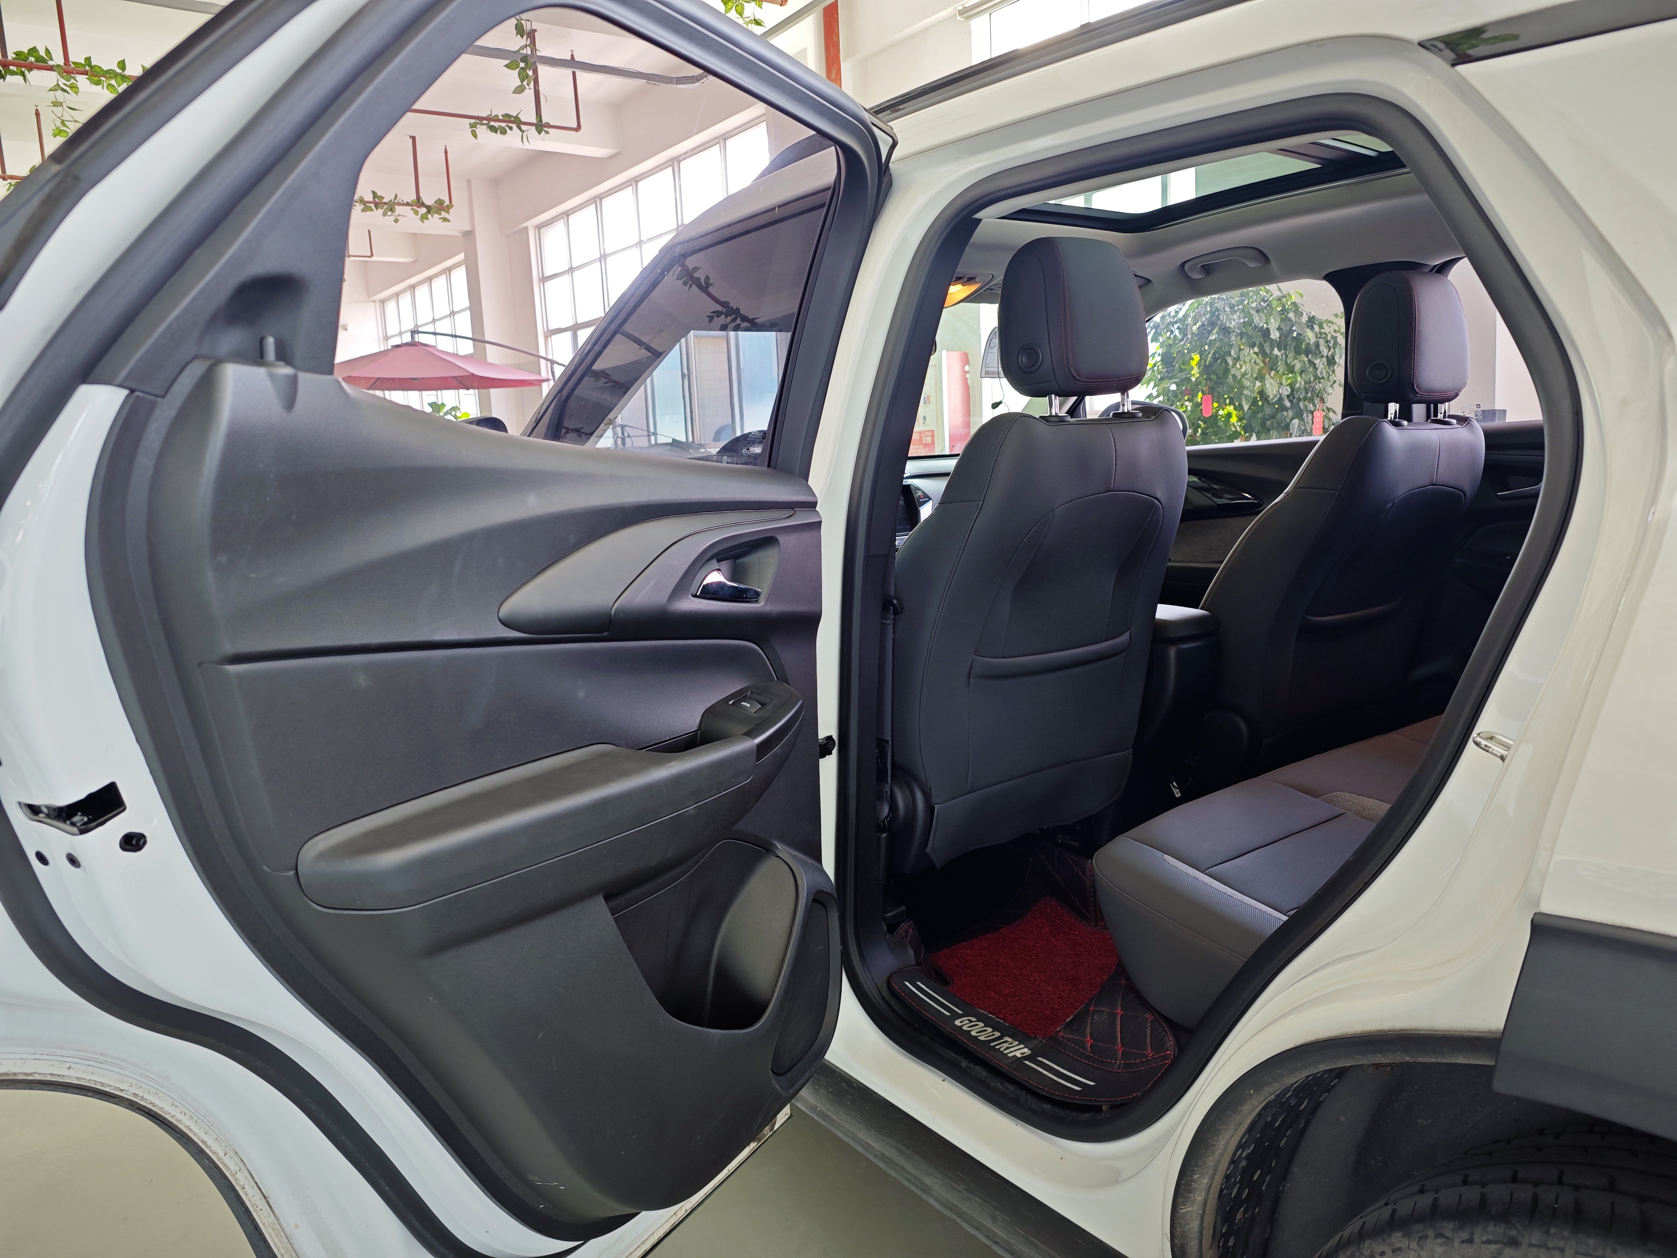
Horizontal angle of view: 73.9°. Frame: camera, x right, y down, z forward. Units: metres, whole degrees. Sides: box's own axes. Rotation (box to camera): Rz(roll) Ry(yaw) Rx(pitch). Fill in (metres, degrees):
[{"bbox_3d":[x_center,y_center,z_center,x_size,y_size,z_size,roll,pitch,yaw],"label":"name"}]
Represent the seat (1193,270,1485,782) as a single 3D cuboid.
[{"bbox_3d":[0.754,-0.111,2.190,0.530,1.000,0.800,-8,8,-35],"label":"seat"}]

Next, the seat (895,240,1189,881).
[{"bbox_3d":[0.154,-0.036,1.832,0.530,1.020,0.780,-8,8,-35],"label":"seat"}]

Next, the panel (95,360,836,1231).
[{"bbox_3d":[-0.169,0.166,0.966,0.150,0.750,0.790,0,7,30],"label":"panel"}]

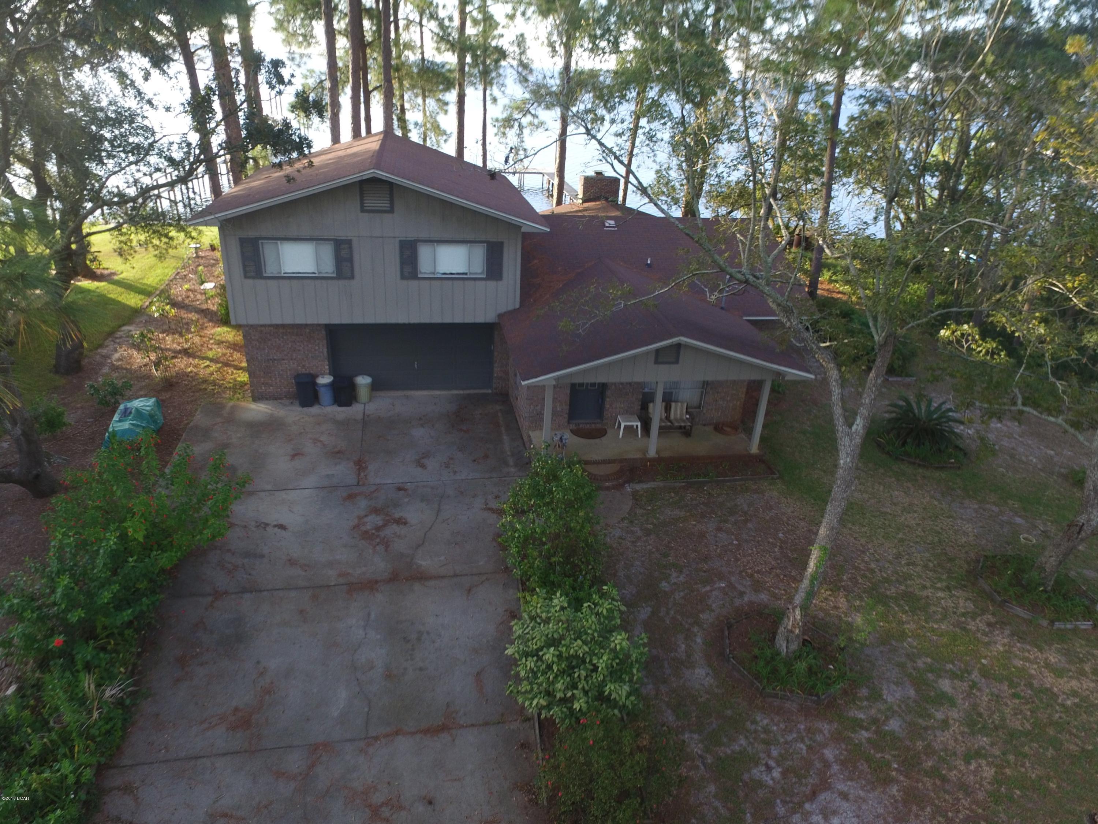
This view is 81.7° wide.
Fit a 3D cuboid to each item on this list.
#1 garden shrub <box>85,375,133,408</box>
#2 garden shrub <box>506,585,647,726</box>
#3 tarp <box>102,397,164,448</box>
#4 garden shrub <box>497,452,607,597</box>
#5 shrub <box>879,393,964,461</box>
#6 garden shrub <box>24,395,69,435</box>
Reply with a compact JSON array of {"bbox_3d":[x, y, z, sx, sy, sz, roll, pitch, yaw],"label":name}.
[{"bbox_3d":[-12.074,-0.586,17.424,1.090,0.830,1.060,-2,29,-9],"label":"garden shrub"},{"bbox_3d":[0.426,3.719,9.864,2.070,1.720,1.970,-2,29,-9],"label":"garden shrub"},{"bbox_3d":[-10.573,0.227,16.019,1.010,0.890,1.470,-2,29,-9],"label":"tarp"},{"bbox_3d":[0.041,2.130,11.905,1.920,2.530,2.170,-2,29,-9],"label":"garden shrub"},{"bbox_3d":[10.244,0.332,17.462,2.020,1.420,2.020,-2,29,-9],"label":"shrub"},{"bbox_3d":[-12.549,0.105,15.856,0.960,1.060,0.960,-2,29,-9],"label":"garden shrub"}]

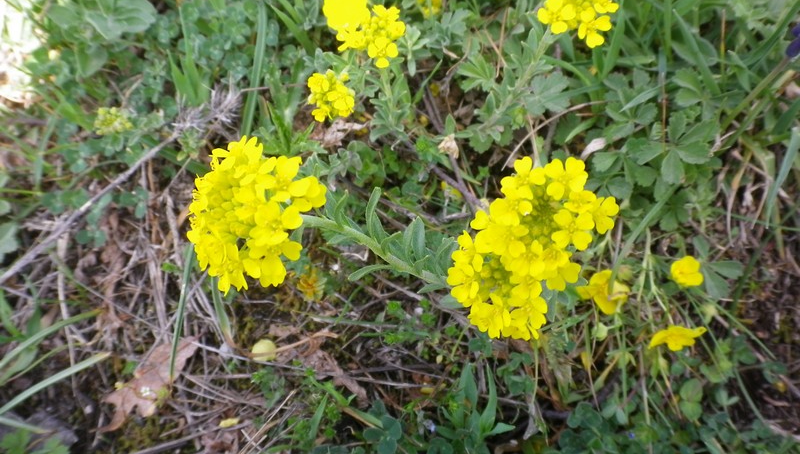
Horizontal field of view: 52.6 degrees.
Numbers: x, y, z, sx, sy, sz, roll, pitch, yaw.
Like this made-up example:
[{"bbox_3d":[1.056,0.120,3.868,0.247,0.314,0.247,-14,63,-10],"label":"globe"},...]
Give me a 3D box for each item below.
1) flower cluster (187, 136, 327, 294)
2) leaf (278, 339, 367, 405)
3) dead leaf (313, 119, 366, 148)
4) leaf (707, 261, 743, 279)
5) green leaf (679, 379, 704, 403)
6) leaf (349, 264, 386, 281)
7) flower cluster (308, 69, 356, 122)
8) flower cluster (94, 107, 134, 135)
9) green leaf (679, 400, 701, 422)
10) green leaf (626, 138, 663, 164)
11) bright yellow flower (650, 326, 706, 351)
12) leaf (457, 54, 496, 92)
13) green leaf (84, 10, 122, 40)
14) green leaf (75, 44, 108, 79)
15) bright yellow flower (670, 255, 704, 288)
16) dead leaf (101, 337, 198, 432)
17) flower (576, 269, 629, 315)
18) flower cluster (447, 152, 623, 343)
[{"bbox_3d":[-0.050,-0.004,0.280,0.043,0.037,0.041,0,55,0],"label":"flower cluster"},{"bbox_3d":[-0.031,0.059,0.325,0.036,0.008,0.022,37,63,23],"label":"leaf"},{"bbox_3d":[-0.035,-0.057,0.476,0.033,0.010,0.020,-26,62,-16],"label":"dead leaf"},{"bbox_3d":[0.145,0.019,0.362,0.016,0.003,0.009,9,70,13],"label":"leaf"},{"bbox_3d":[0.120,0.068,0.334,0.010,0.003,0.011,9,67,13],"label":"green leaf"},{"bbox_3d":[-0.013,0.019,0.341,0.019,0.005,0.005,-17,61,-10],"label":"leaf"},{"bbox_3d":[-0.032,-0.062,0.380,0.021,0.018,0.019,0,55,0],"label":"flower cluster"},{"bbox_3d":[-0.143,-0.053,0.405,0.019,0.012,0.014,-6,65,-7],"label":"flower cluster"},{"bbox_3d":[0.120,0.076,0.334,0.010,0.003,0.010,4,66,11],"label":"green leaf"},{"bbox_3d":[0.130,-0.041,0.431,0.019,0.005,0.016,-16,61,-3],"label":"green leaf"},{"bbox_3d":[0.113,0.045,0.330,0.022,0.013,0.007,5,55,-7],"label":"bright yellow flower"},{"bbox_3d":[0.044,-0.087,0.460,0.023,0.007,0.027,21,66,12],"label":"leaf"},{"bbox_3d":[-0.156,-0.106,0.425,0.019,0.010,0.014,0,55,0],"label":"green leaf"},{"bbox_3d":[-0.160,-0.086,0.420,0.017,0.011,0.016,0,55,0],"label":"green leaf"},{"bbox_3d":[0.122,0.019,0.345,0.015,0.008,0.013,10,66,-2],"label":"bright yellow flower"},{"bbox_3d":[-0.119,0.075,0.391,0.024,0.010,0.059,30,56,20],"label":"dead leaf"},{"bbox_3d":[0.082,0.026,0.326,0.019,0.010,0.019,-6,65,2],"label":"flower"},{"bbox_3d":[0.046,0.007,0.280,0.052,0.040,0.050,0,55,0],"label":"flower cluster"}]

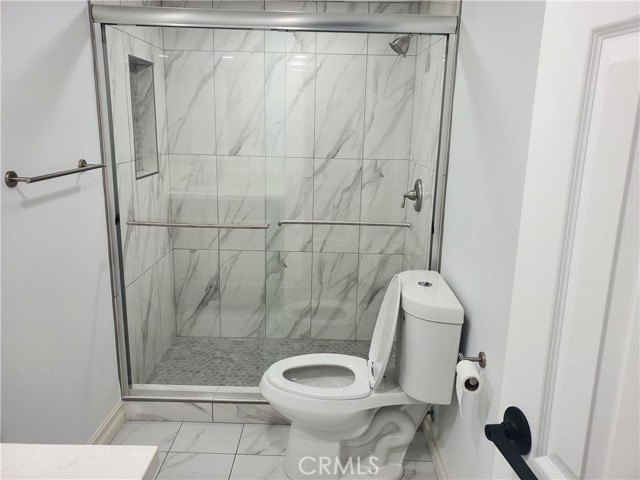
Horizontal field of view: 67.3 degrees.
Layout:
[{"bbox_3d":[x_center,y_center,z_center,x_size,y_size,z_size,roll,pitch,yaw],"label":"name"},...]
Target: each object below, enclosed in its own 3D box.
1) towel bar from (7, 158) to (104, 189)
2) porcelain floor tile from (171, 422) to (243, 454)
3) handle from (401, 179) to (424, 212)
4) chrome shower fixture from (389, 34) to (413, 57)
[{"bbox_3d":[-0.916,-0.242,1.714,0.083,0.053,0.520,1,13,0],"label":"towel bar"},{"bbox_3d":[-0.532,0.945,2.285,0.305,0.011,0.230,1,13,0],"label":"porcelain floor tile"},{"bbox_3d":[0.505,-0.245,2.668,0.106,0.178,0.172,1,13,0],"label":"handle"},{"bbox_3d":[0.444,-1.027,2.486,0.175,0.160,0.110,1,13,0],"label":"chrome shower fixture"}]

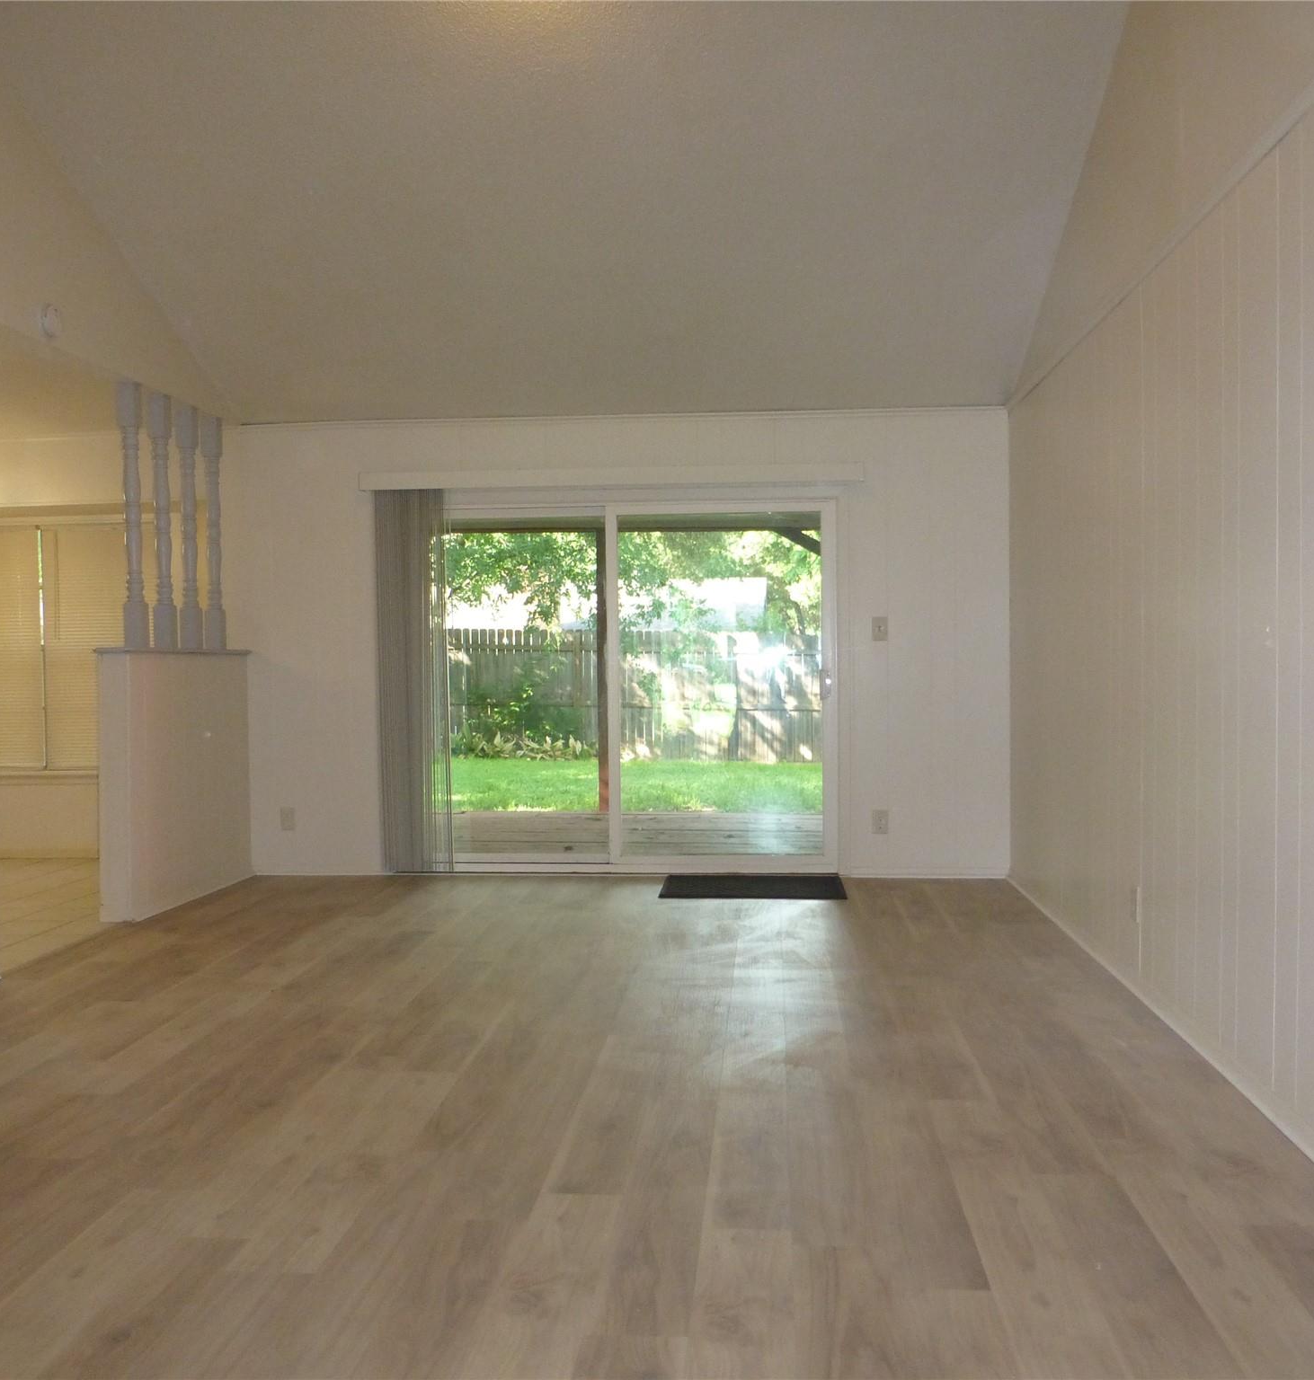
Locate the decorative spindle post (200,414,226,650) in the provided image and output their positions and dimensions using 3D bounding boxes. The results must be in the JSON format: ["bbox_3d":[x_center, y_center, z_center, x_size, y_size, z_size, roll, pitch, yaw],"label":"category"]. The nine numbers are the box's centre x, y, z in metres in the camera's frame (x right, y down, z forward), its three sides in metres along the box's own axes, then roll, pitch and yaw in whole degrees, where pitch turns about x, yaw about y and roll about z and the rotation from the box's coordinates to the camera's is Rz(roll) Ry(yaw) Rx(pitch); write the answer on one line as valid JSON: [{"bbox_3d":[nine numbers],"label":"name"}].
[{"bbox_3d":[-2.374,-0.841,6.856,0.080,1.236,0.080,0,2,5],"label":"decorative spindle post"}]

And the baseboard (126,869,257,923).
[{"bbox_3d":[-2.318,1.016,6.462,0.018,0.060,1.234,0,2,7],"label":"baseboard"}]

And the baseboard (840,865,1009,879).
[{"bbox_3d":[1.427,0.970,6.777,0.875,0.068,0.018,0,2,5],"label":"baseboard"}]

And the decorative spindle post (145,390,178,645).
[{"bbox_3d":[-2.426,-0.824,6.269,0.080,1.236,0.080,0,2,5],"label":"decorative spindle post"}]

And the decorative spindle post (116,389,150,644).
[{"bbox_3d":[-2.451,-0.815,5.983,0.080,1.236,0.080,0,2,5],"label":"decorative spindle post"}]

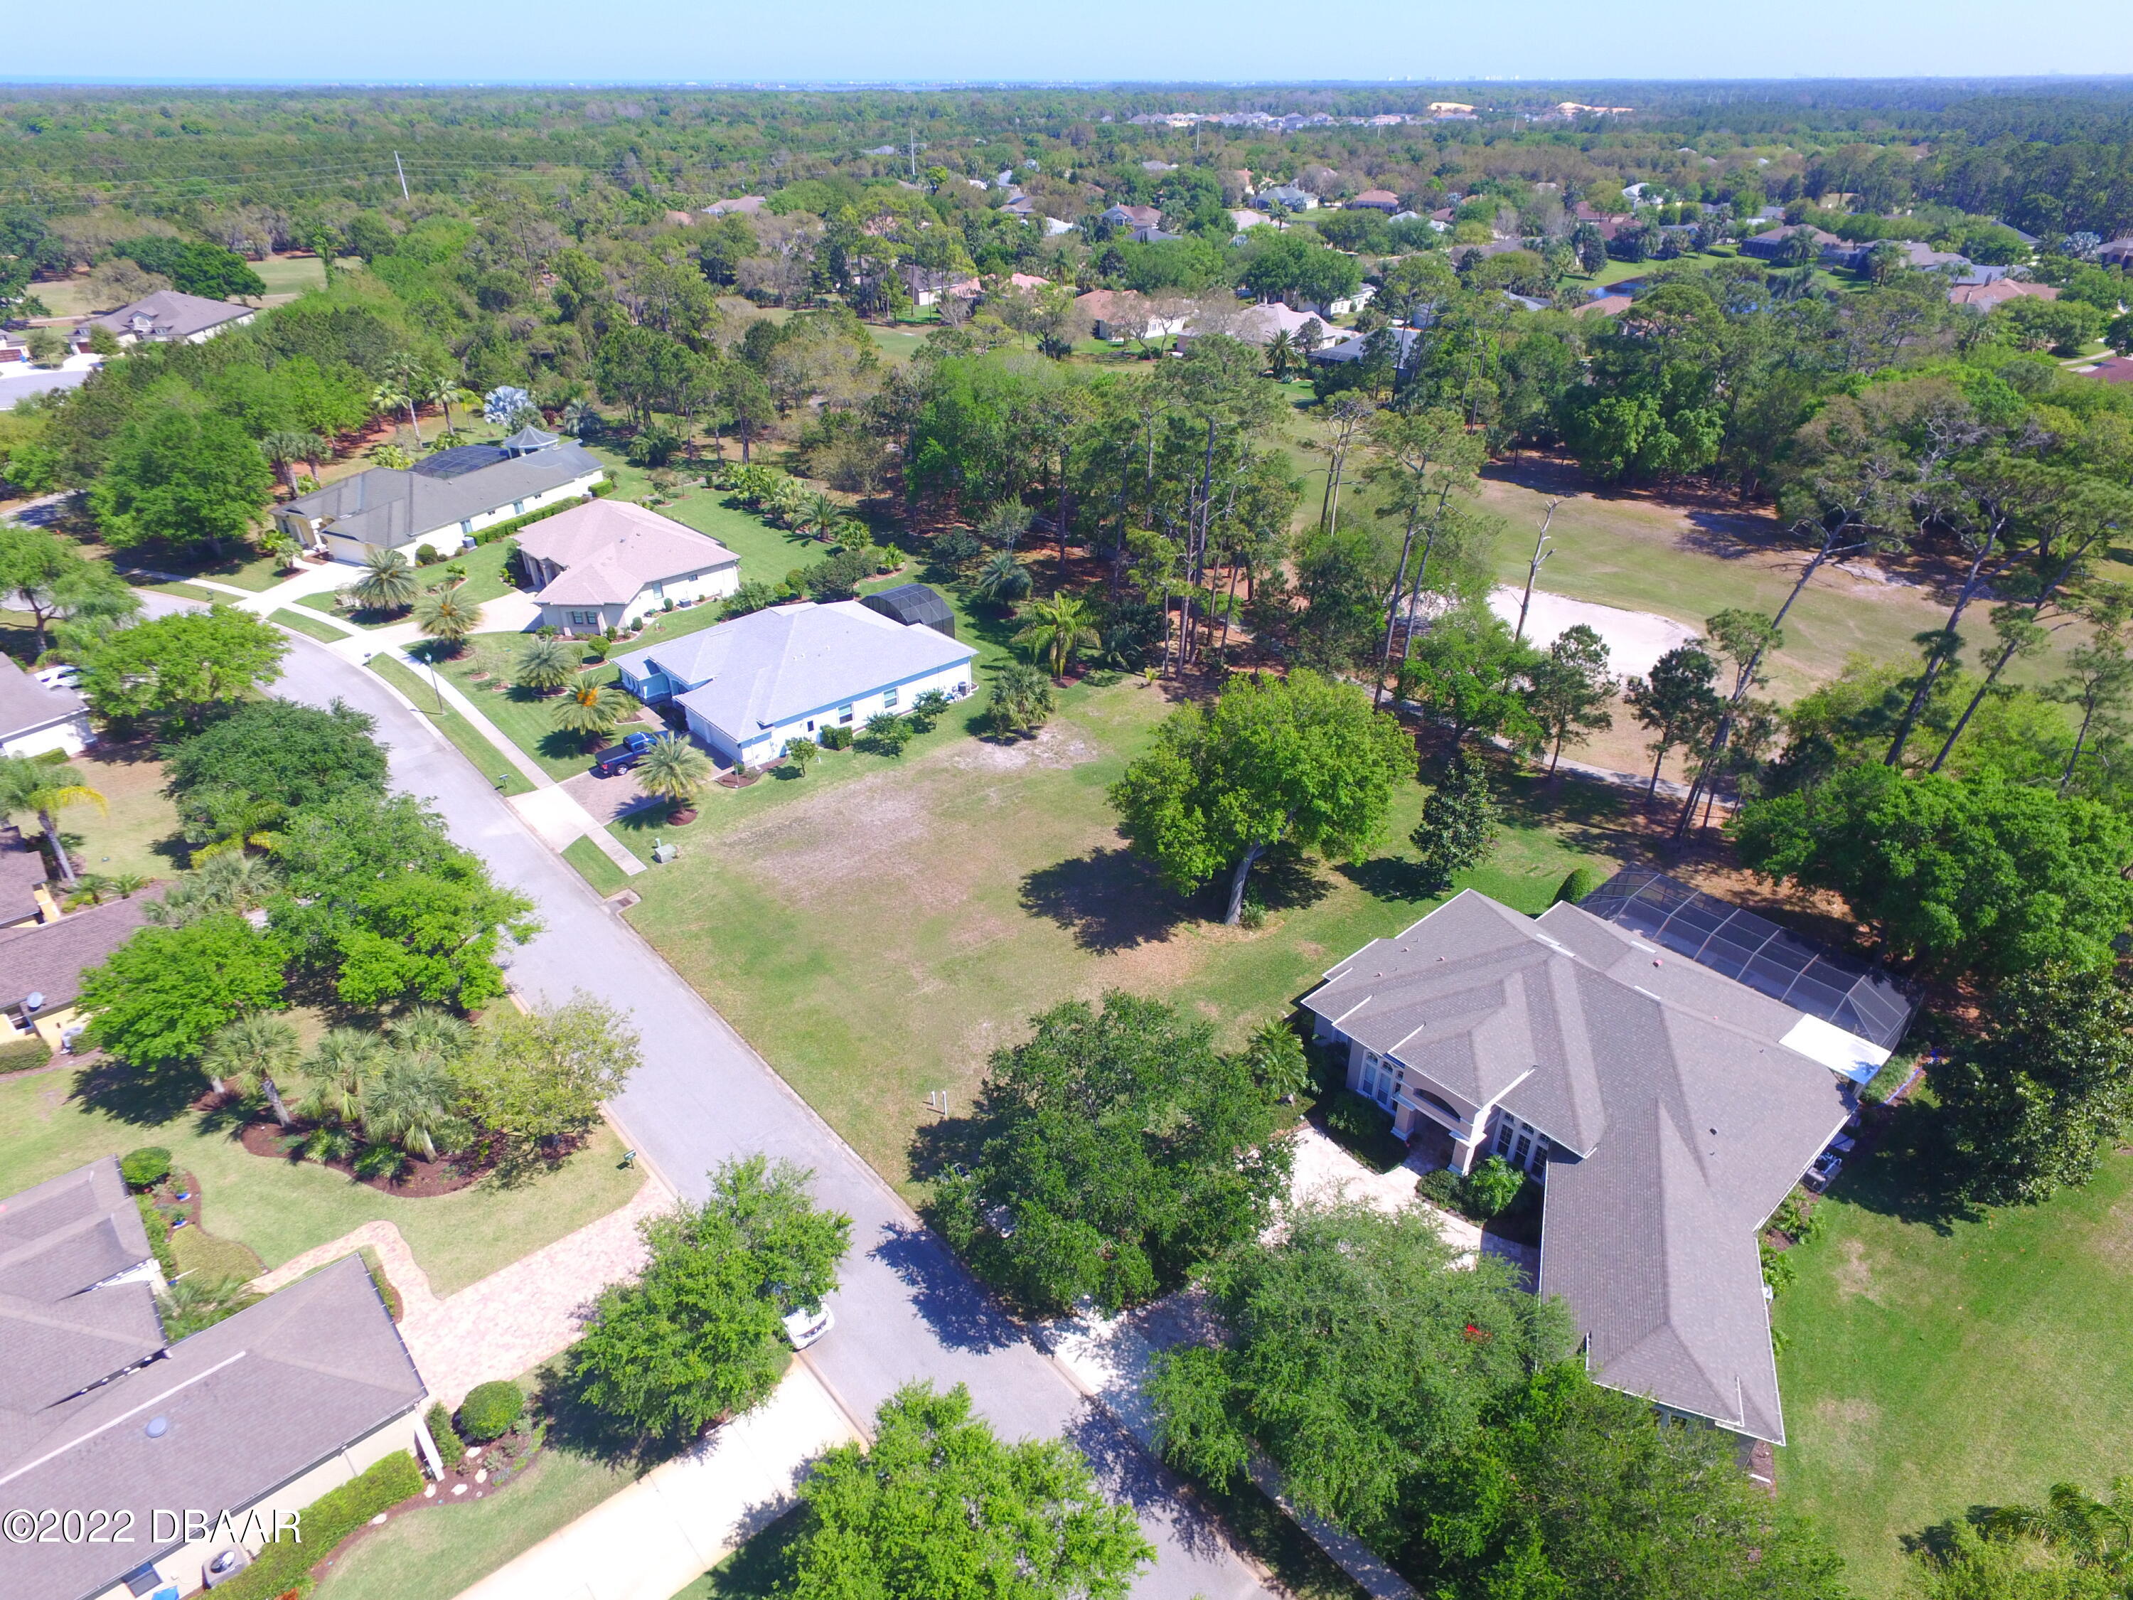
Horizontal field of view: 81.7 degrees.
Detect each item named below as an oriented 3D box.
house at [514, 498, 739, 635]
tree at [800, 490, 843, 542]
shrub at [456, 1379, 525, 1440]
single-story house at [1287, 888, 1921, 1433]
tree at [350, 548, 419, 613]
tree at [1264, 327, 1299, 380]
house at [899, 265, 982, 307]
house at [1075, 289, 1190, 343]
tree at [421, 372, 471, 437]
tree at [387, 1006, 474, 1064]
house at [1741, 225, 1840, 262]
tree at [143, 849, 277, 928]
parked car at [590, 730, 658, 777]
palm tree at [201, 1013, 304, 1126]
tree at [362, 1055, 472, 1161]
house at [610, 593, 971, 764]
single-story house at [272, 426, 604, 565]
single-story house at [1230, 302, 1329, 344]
[{"bbox_3d":[-46.314,-24.968,123.527,27.654,6.900,19.763,27,40,38],"label":"house"},{"bbox_3d":[-27.524,-32.241,140.422,5.000,5.600,5.100,0,30,0],"label":"tree"},{"bbox_3d":[-22.520,23.948,48.327,2.300,1.850,2.300,0,30,0],"label":"shrub"},{"bbox_3d":[26.018,12.299,58.870,32.000,7.100,25.600,-26,39,-36],"label":"single-story house"},{"bbox_3d":[-66.298,-21.045,120.434,5.700,6.500,5.700,0,30,0],"label":"tree"},{"bbox_3d":[36.055,-74.066,205.287,5.600,7.800,5.600,0,30,0],"label":"tree"},{"bbox_3d":[-28.731,-118.178,281.940,19.000,6.500,19.000,23,37,34],"label":"house"},{"bbox_3d":[10.997,-99.409,250.268,21.000,7.000,21.000,-21,36,-31],"label":"house"},{"bbox_3d":[-87.408,-55.269,173.277,6.000,8.200,6.000,0,30,0],"label":"tree"},{"bbox_3d":[-32.200,13.283,62.962,4.100,5.400,4.100,0,30,0],"label":"tree"},{"bbox_3d":[210.000,-160.500,357.000,20.000,6.400,22.000,-3,31,-5],"label":"house"},{"bbox_3d":[-48.187,6.535,70.221,6.000,5.800,7.000,27,40,38],"label":"tree"},{"bbox_3d":[-32.206,-3.624,92.000,1.900,1.850,5.600,27,40,38],"label":"parked car"},{"bbox_3d":[-39.715,13.855,61.095,4.200,6.300,4.200,0,30,0],"label":"palm tree"},{"bbox_3d":[-30.899,15.301,59.222,4.500,5.700,4.500,0,30,0],"label":"tree"},{"bbox_3d":[-21.925,-12.214,101.620,23.728,6.900,20.308,-24,38,-34],"label":"house"},{"bbox_3d":[-71.327,-36.478,143.184,21.600,6.200,35.800,13,33,21],"label":"single-story house"},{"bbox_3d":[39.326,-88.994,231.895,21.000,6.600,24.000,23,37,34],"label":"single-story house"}]

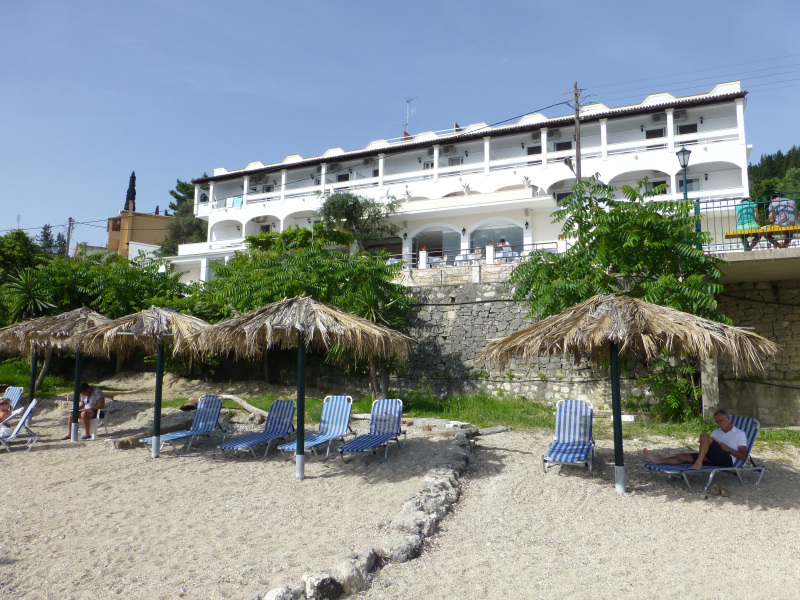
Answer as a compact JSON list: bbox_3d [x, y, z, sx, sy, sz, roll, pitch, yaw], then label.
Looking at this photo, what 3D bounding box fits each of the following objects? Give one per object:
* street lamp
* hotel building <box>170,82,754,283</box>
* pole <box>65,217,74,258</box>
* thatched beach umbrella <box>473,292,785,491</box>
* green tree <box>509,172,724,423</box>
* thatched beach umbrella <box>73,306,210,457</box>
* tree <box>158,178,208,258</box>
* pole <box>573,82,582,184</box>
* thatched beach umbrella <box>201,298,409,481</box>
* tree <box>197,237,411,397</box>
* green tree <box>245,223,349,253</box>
[{"bbox_3d":[6.461,-2.310,13.078,0.380,2.400,0.380,-2,-6,24],"label":"street lamp"},{"bbox_3d":[1.755,-5.228,39.531,38.064,9.900,11.700,-2,-6,24],"label":"hotel building"},{"bbox_3d":[-21.995,-2.856,38.444,0.400,5.500,0.400,-2,-6,24],"label":"pole"},{"bbox_3d":[2.591,1.065,6.729,3.400,2.270,3.300,0,-5,0],"label":"thatched beach umbrella"},{"bbox_3d":[4.446,-0.080,11.761,4.455,4.990,3.600,0,-5,0],"label":"green tree"},{"bbox_3d":[-3.873,1.259,8.971,2.450,2.324,2.450,0,-5,0],"label":"thatched beach umbrella"},{"bbox_3d":[-18.062,-6.613,48.846,5.000,7.500,5.000,0,-5,0],"label":"tree"},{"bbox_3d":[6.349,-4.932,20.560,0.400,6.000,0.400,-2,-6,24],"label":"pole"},{"bbox_3d":[-1.241,1.098,7.429,2.750,2.349,2.750,0,-5,0],"label":"thatched beach umbrella"},{"bbox_3d":[-2.510,0.402,15.030,5.556,4.169,4.300,0,-5,0],"label":"tree"},{"bbox_3d":[-5.761,-3.372,32.466,6.000,2.000,3.000,-2,-6,24],"label":"green tree"}]

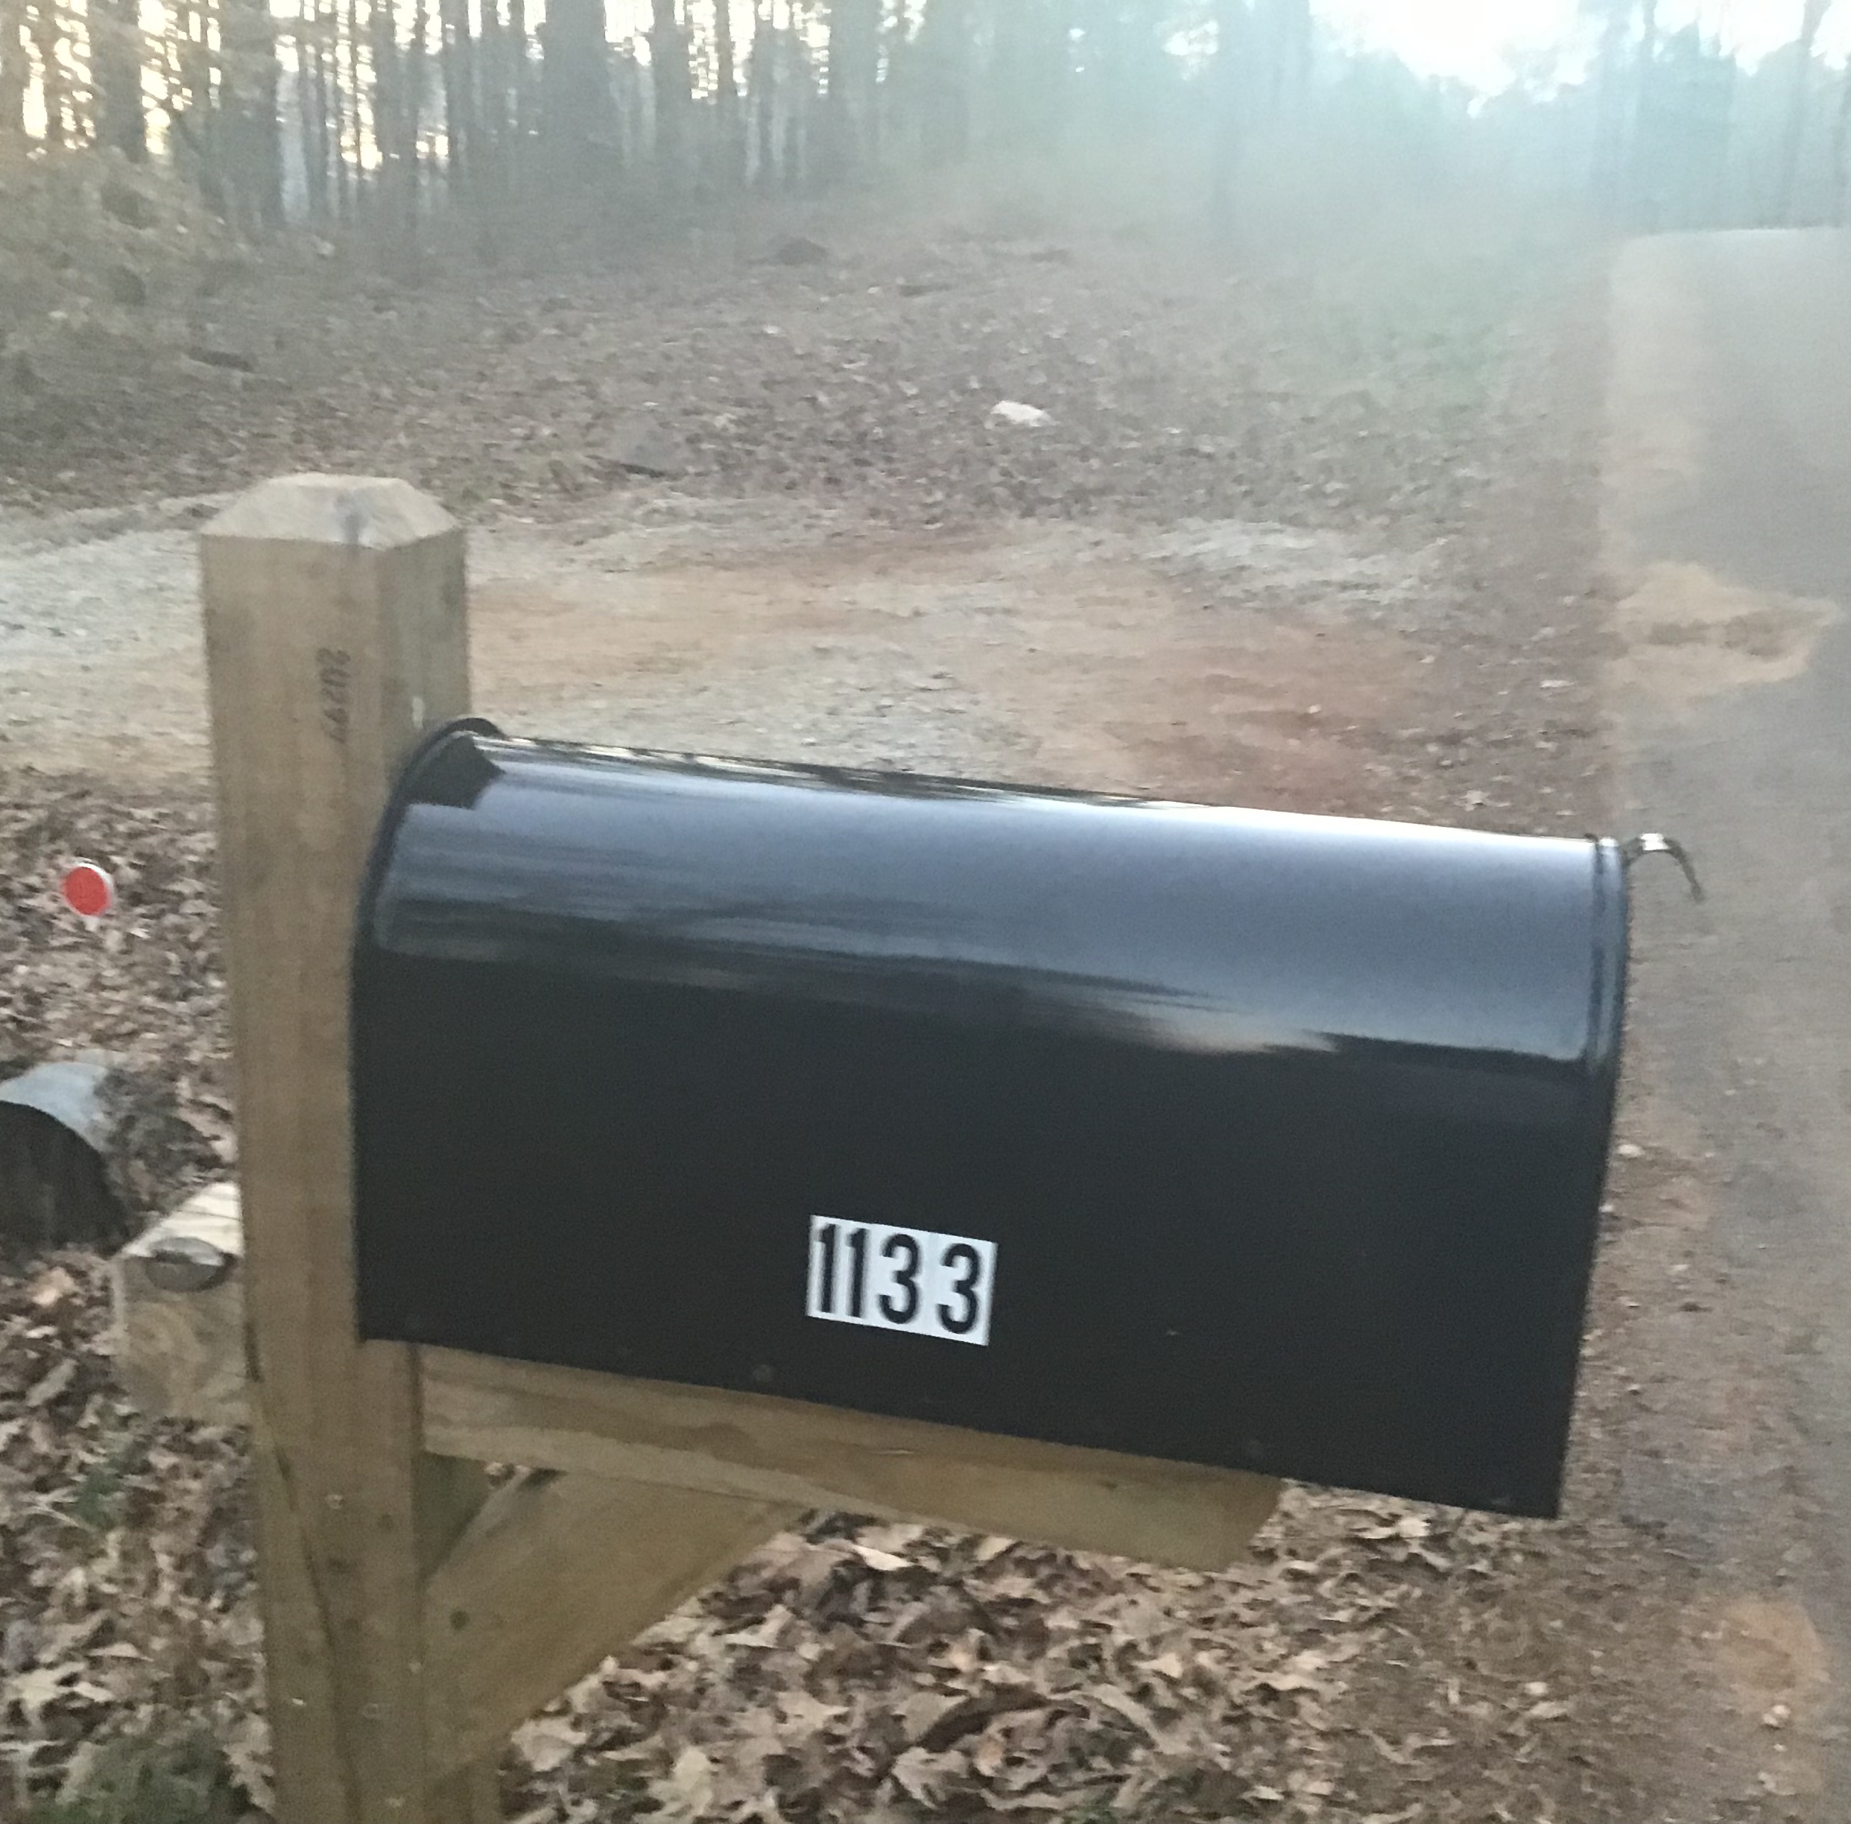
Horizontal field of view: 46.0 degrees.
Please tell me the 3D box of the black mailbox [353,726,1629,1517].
[{"bbox_3d":[0.029,0.068,1.025,0.540,0.264,0.222,6,19,11],"label":"black mailbox"}]

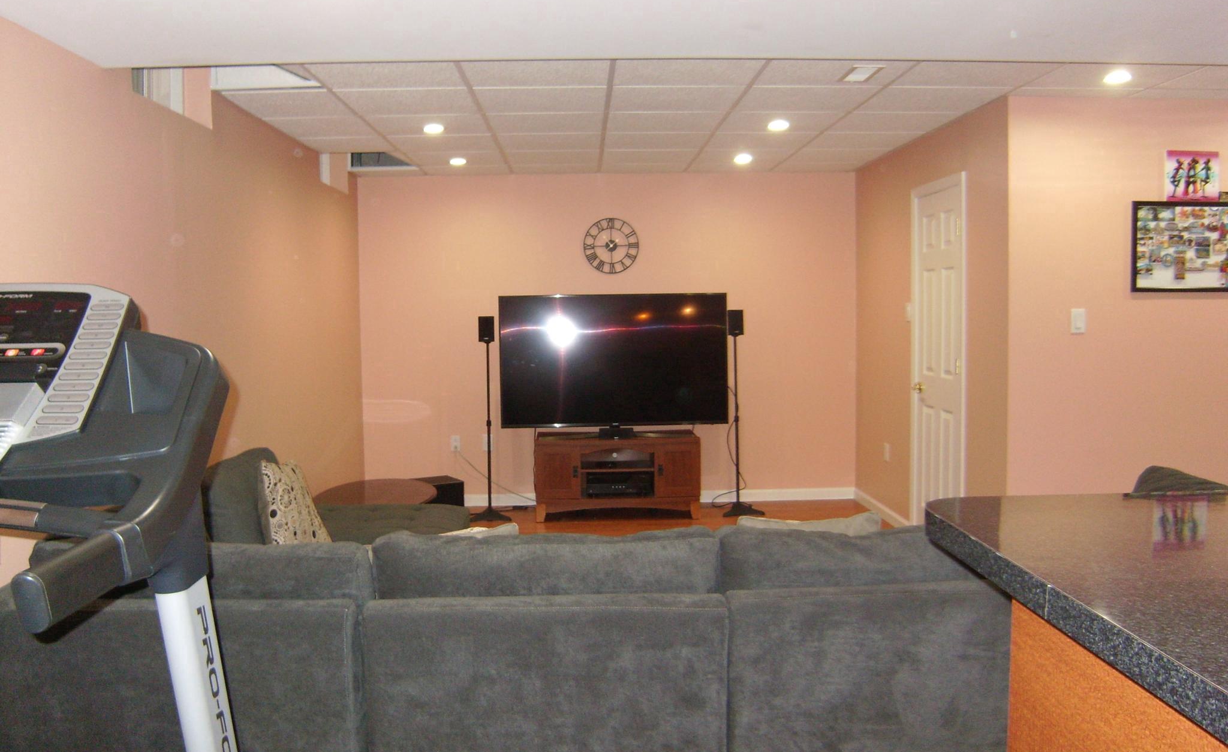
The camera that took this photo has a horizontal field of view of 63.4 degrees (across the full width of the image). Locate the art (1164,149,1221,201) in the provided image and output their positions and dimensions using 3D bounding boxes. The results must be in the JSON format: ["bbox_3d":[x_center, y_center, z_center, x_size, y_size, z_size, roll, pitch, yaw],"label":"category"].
[{"bbox_3d":[2.680,-0.927,4.605,0.240,0.235,0.025,-1,4,-2],"label":"art"}]

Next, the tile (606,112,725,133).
[{"bbox_3d":[0.258,-1.334,5.213,0.605,0.020,0.605,-1,4,-2],"label":"tile"}]

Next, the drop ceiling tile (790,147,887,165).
[{"bbox_3d":[1.427,-1.431,6.465,0.600,0.020,0.598,-1,4,-2],"label":"drop ceiling tile"}]

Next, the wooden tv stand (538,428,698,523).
[{"bbox_3d":[0.022,0.676,6.809,1.087,0.548,0.440,-1,4,-2],"label":"wooden tv stand"}]

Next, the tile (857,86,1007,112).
[{"bbox_3d":[1.470,-1.294,4.652,0.605,0.020,0.605,-1,4,-2],"label":"tile"}]

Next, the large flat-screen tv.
[{"bbox_3d":[0.001,-0.103,6.860,1.565,0.920,0.070,-1,4,-2],"label":"large flat-screen tv"}]

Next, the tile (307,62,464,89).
[{"bbox_3d":[-0.911,-1.222,3.979,0.600,0.020,0.600,-1,4,-2],"label":"tile"}]

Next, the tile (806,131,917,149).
[{"bbox_3d":[1.435,-1.386,5.824,0.570,0.020,0.600,-1,4,-2],"label":"tile"}]

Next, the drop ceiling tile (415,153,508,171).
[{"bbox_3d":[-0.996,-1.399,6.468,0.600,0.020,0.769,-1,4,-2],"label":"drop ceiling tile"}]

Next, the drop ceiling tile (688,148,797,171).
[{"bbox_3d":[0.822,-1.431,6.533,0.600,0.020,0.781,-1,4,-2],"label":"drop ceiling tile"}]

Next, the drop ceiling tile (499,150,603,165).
[{"bbox_3d":[-0.388,-1.413,6.410,0.605,0.020,0.605,-1,4,-2],"label":"drop ceiling tile"}]

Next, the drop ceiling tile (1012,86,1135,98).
[{"bbox_3d":[2.073,-1.284,4.468,0.600,0.020,0.166,-1,4,-2],"label":"drop ceiling tile"}]

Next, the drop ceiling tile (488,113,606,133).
[{"bbox_3d":[-0.348,-1.324,5.194,0.605,0.020,0.605,-1,4,-2],"label":"drop ceiling tile"}]

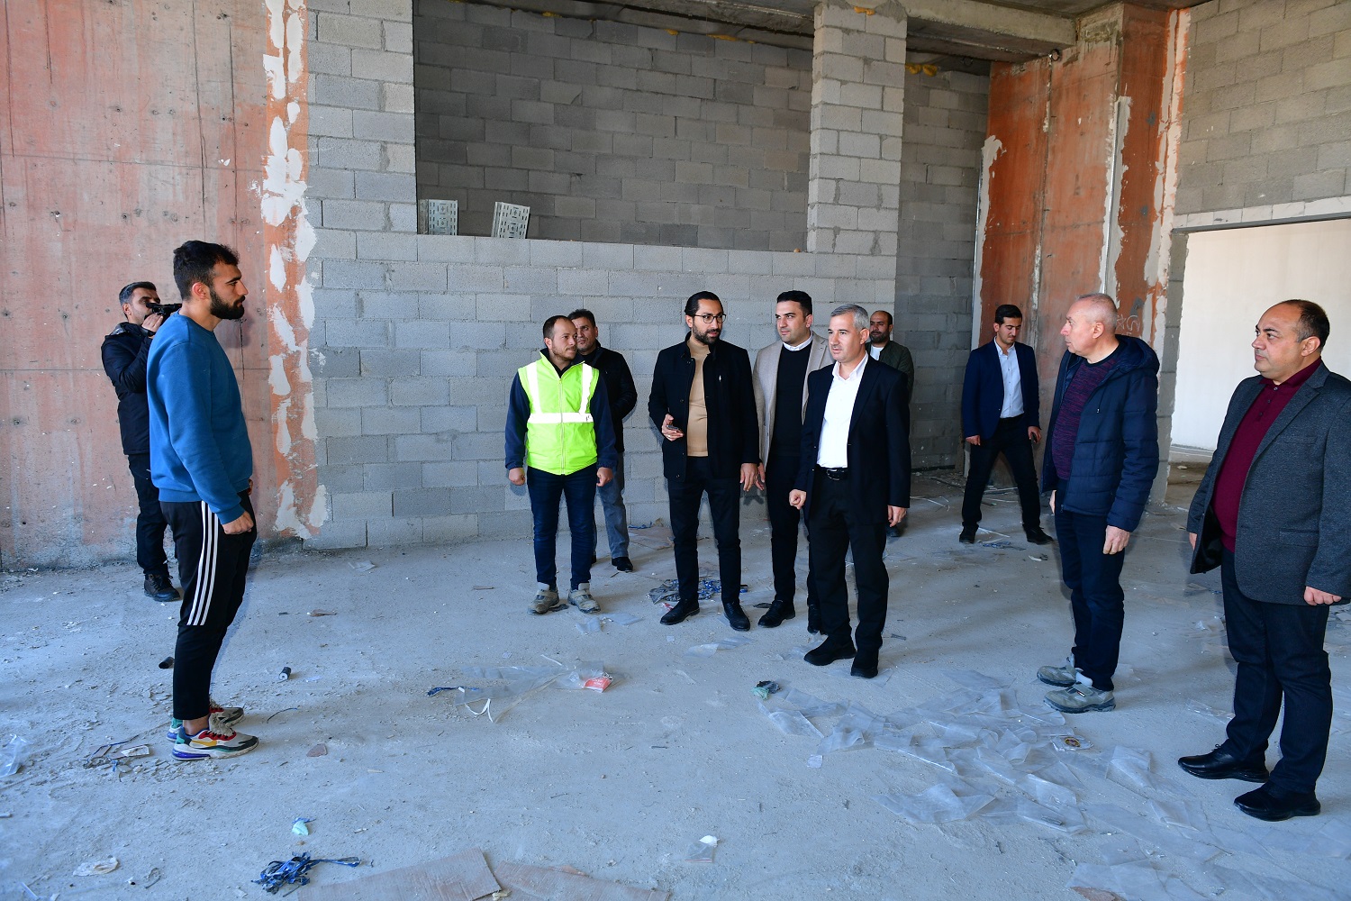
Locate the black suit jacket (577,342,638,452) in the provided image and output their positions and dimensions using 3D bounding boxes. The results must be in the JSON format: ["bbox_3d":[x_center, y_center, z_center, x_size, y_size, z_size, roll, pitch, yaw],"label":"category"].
[{"bbox_3d":[-0.554,-0.342,5.950,0.590,0.710,0.340,2,8,10],"label":"black suit jacket"}]

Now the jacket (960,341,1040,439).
[{"bbox_3d":[2.494,-0.467,6.920,0.570,0.750,0.340,-1,8,-12],"label":"jacket"}]

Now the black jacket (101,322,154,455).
[{"bbox_3d":[-2.989,-0.360,5.200,0.420,0.740,0.530,3,8,18],"label":"black jacket"}]

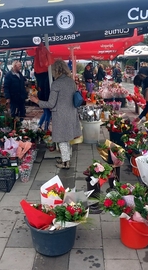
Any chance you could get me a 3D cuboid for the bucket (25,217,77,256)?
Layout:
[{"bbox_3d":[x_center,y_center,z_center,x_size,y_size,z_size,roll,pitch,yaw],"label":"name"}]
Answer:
[{"bbox_3d":[-0.208,0.874,2.565,0.465,0.287,0.465,0,15,0],"label":"bucket"}]

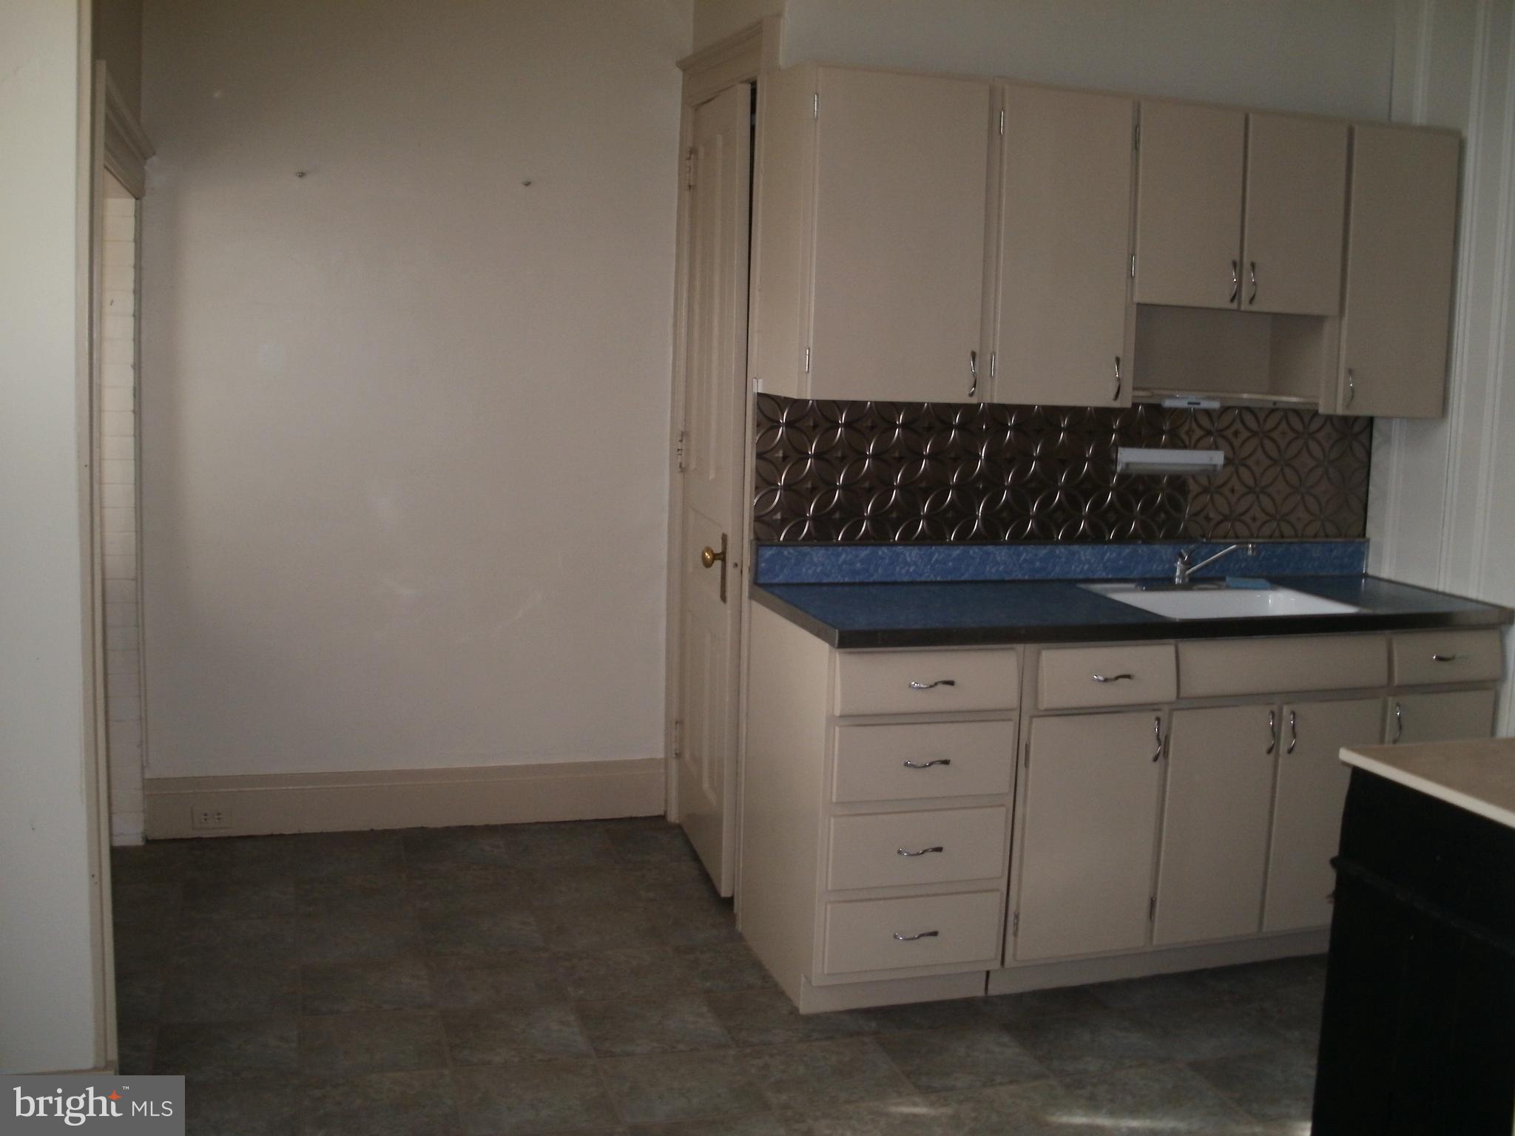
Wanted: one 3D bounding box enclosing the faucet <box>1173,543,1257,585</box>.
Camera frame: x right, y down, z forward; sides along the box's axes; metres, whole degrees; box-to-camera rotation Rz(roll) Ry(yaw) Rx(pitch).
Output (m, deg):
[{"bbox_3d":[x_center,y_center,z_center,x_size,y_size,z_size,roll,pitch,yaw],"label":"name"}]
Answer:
[{"bbox_3d":[1.189,-0.019,4.098,0.055,0.150,0.235,-5,11,-38],"label":"faucet"}]

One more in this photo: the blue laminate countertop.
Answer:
[{"bbox_3d":[0.945,0.093,3.931,1.827,0.040,0.593,-1,9,-19],"label":"blue laminate countertop"}]

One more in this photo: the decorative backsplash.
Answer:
[{"bbox_3d":[0.867,-0.252,4.157,1.833,0.366,0.015,-1,9,-19],"label":"decorative backsplash"}]

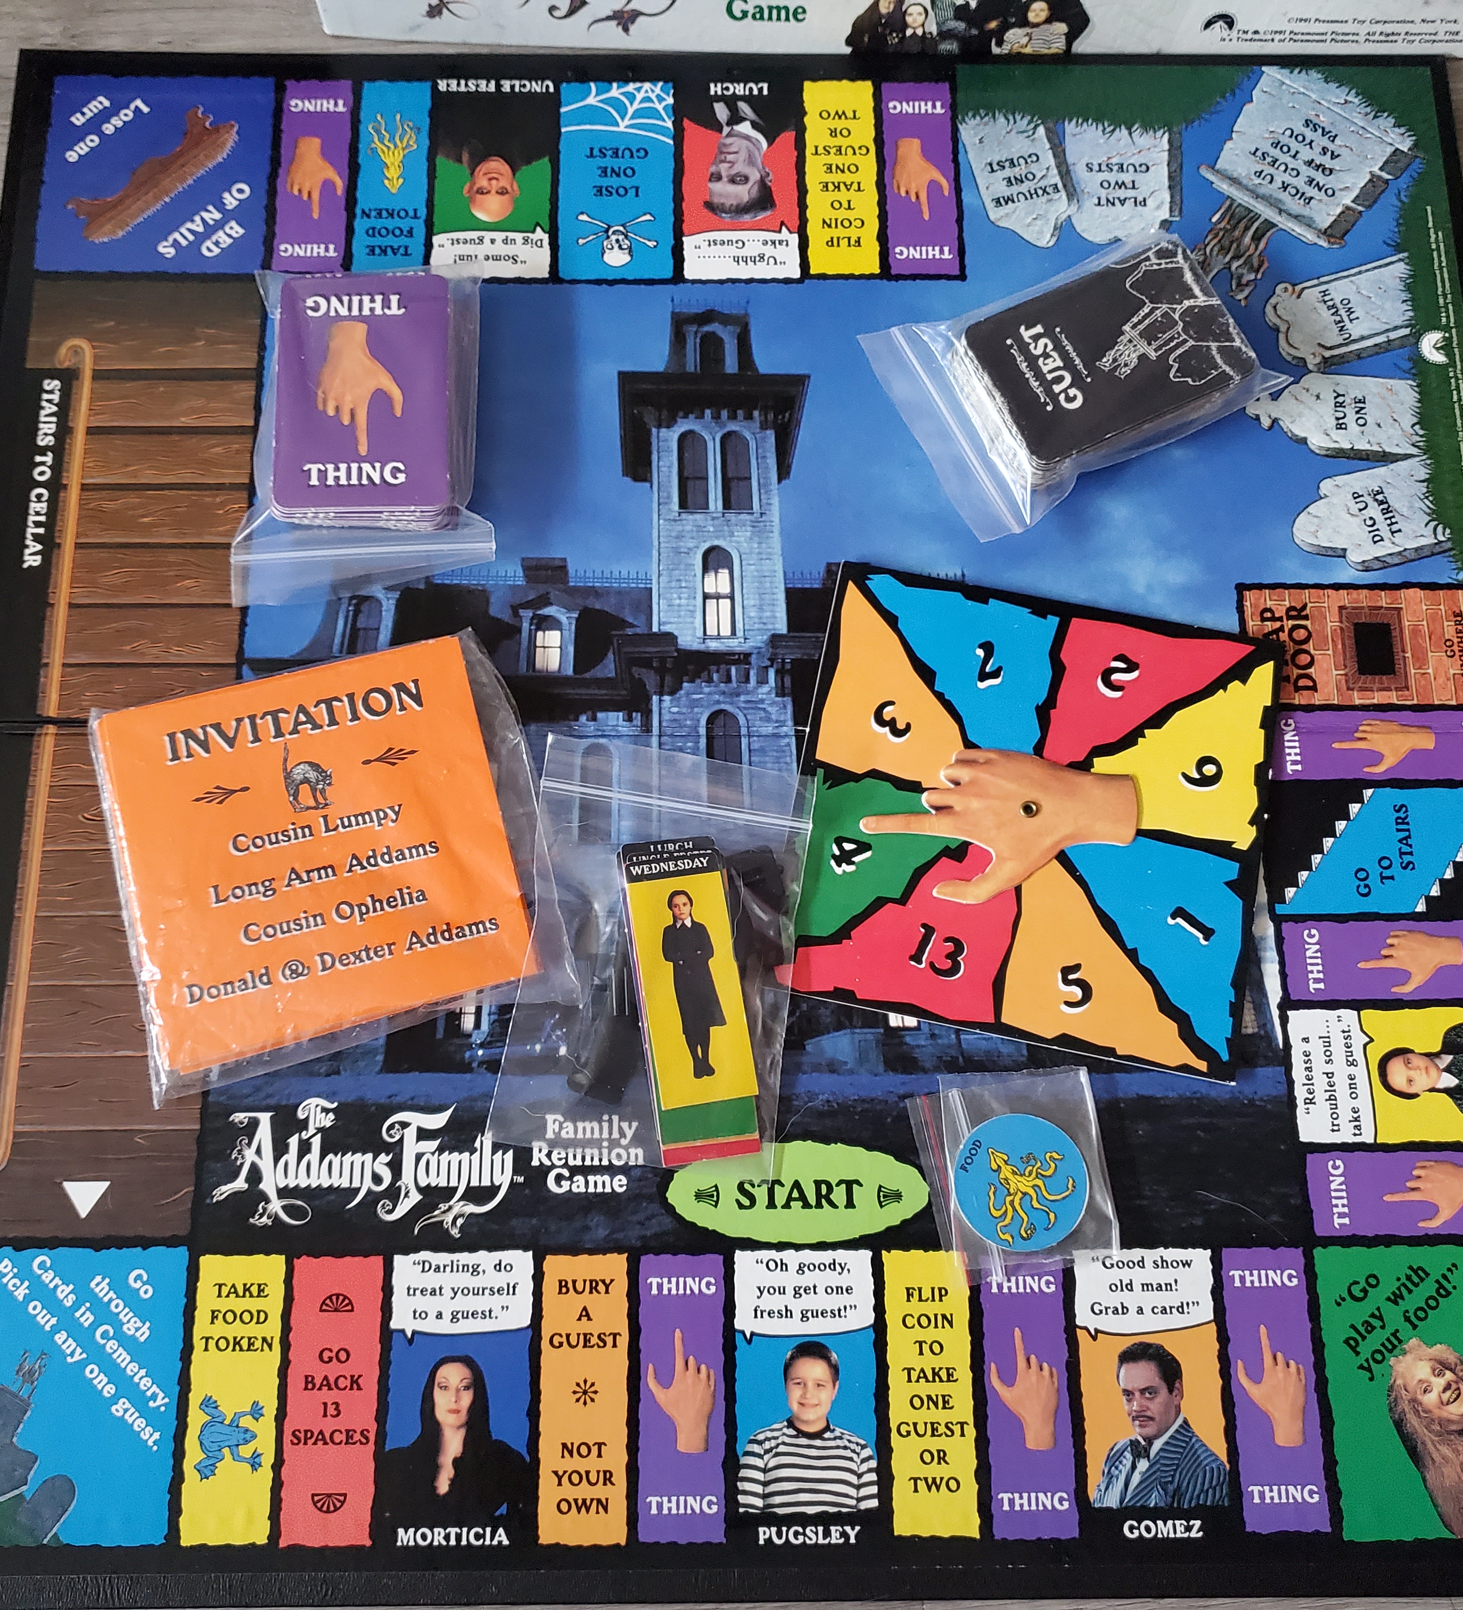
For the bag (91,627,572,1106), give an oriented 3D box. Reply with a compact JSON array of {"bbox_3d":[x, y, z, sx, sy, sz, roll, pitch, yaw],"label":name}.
[{"bbox_3d":[-0.115,0.009,0.444,0.105,0.008,0.108,-16,75,-5],"label":"bag"}]

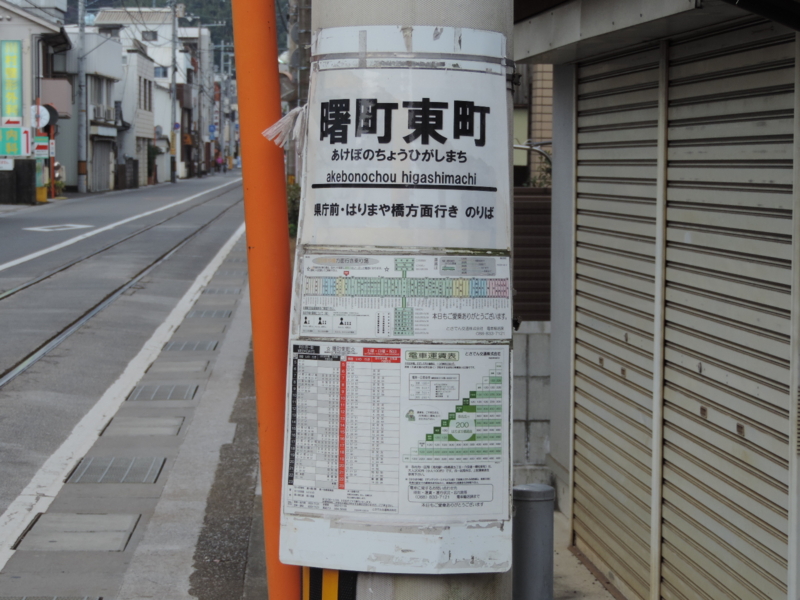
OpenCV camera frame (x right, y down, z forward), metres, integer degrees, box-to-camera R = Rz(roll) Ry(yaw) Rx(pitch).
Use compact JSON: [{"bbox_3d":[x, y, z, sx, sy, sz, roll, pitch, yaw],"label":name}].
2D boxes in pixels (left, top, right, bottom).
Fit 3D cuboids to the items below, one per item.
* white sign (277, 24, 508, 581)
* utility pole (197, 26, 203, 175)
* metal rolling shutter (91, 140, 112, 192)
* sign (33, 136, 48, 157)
[{"bbox_3d":[-0.007,-0.001,4.230,0.410,0.955,0.110,1,3,6],"label":"white sign"},{"bbox_3d":[-13.194,-13.220,160.000,0.320,10.200,0.320,0,3,0],"label":"utility pole"},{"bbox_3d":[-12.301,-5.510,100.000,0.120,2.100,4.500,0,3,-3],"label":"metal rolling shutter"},{"bbox_3d":[-11.507,-4.902,78.000,0.450,0.670,0.050,0,3,-4],"label":"sign"}]

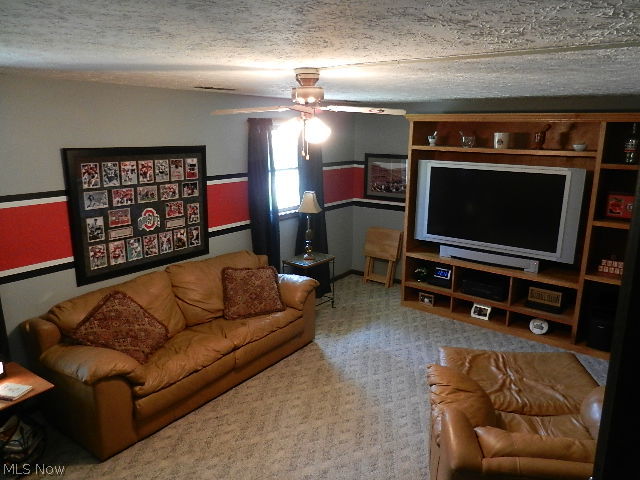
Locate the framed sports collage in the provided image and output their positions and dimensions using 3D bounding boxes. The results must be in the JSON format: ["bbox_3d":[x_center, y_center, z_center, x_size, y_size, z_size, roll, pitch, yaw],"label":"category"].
[{"bbox_3d":[-1.444,-0.261,3.879,0.037,1.020,1.240,11,17,36],"label":"framed sports collage"}]

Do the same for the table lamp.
[{"bbox_3d":[-0.121,-0.166,5.243,0.257,0.781,0.257,0,14,0],"label":"table lamp"}]

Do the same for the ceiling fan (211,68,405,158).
[{"bbox_3d":[-0.076,-0.751,2.781,1.180,0.520,1.180,2,14,6],"label":"ceiling fan"}]

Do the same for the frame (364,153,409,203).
[{"bbox_3d":[0.891,-0.802,5.980,0.734,0.583,0.029,11,17,36],"label":"frame"}]

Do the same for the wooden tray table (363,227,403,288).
[{"bbox_3d":[0.810,0.239,6.144,0.479,0.749,0.214,11,17,36],"label":"wooden tray table"}]

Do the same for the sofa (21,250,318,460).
[{"bbox_3d":[-1.035,0.734,3.884,0.873,0.816,2.213,11,17,36],"label":"sofa"}]

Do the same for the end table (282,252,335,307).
[{"bbox_3d":[-0.134,0.512,5.335,0.371,0.581,0.530,11,17,36],"label":"end table"}]

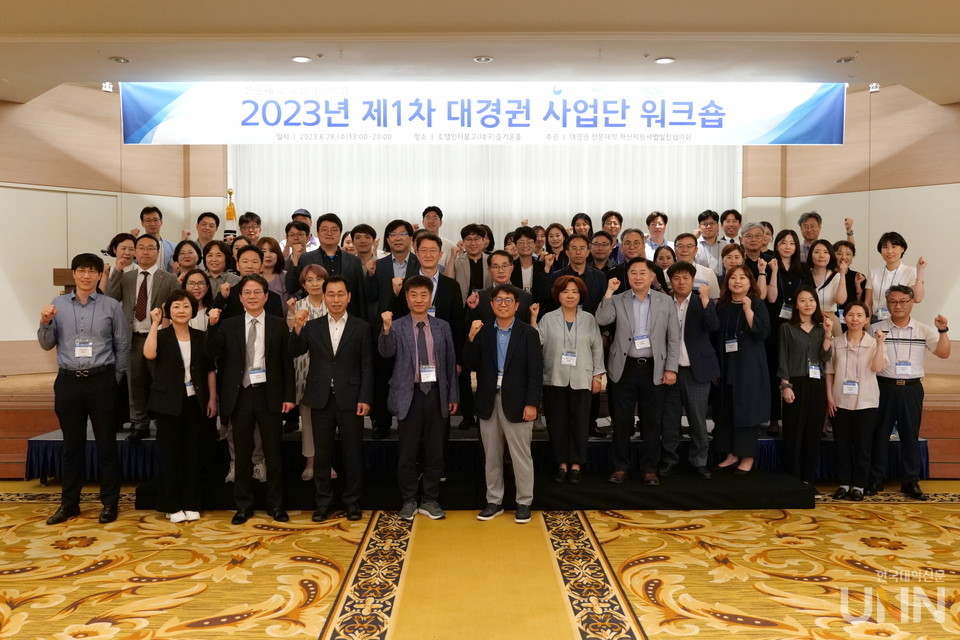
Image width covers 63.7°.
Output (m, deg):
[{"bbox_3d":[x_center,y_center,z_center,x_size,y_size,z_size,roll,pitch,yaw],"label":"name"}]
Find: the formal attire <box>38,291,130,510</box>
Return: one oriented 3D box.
[{"bbox_3d":[-2.797,0.578,5.476,0.580,1.573,0.380,0,2,-8],"label":"formal attire"}]

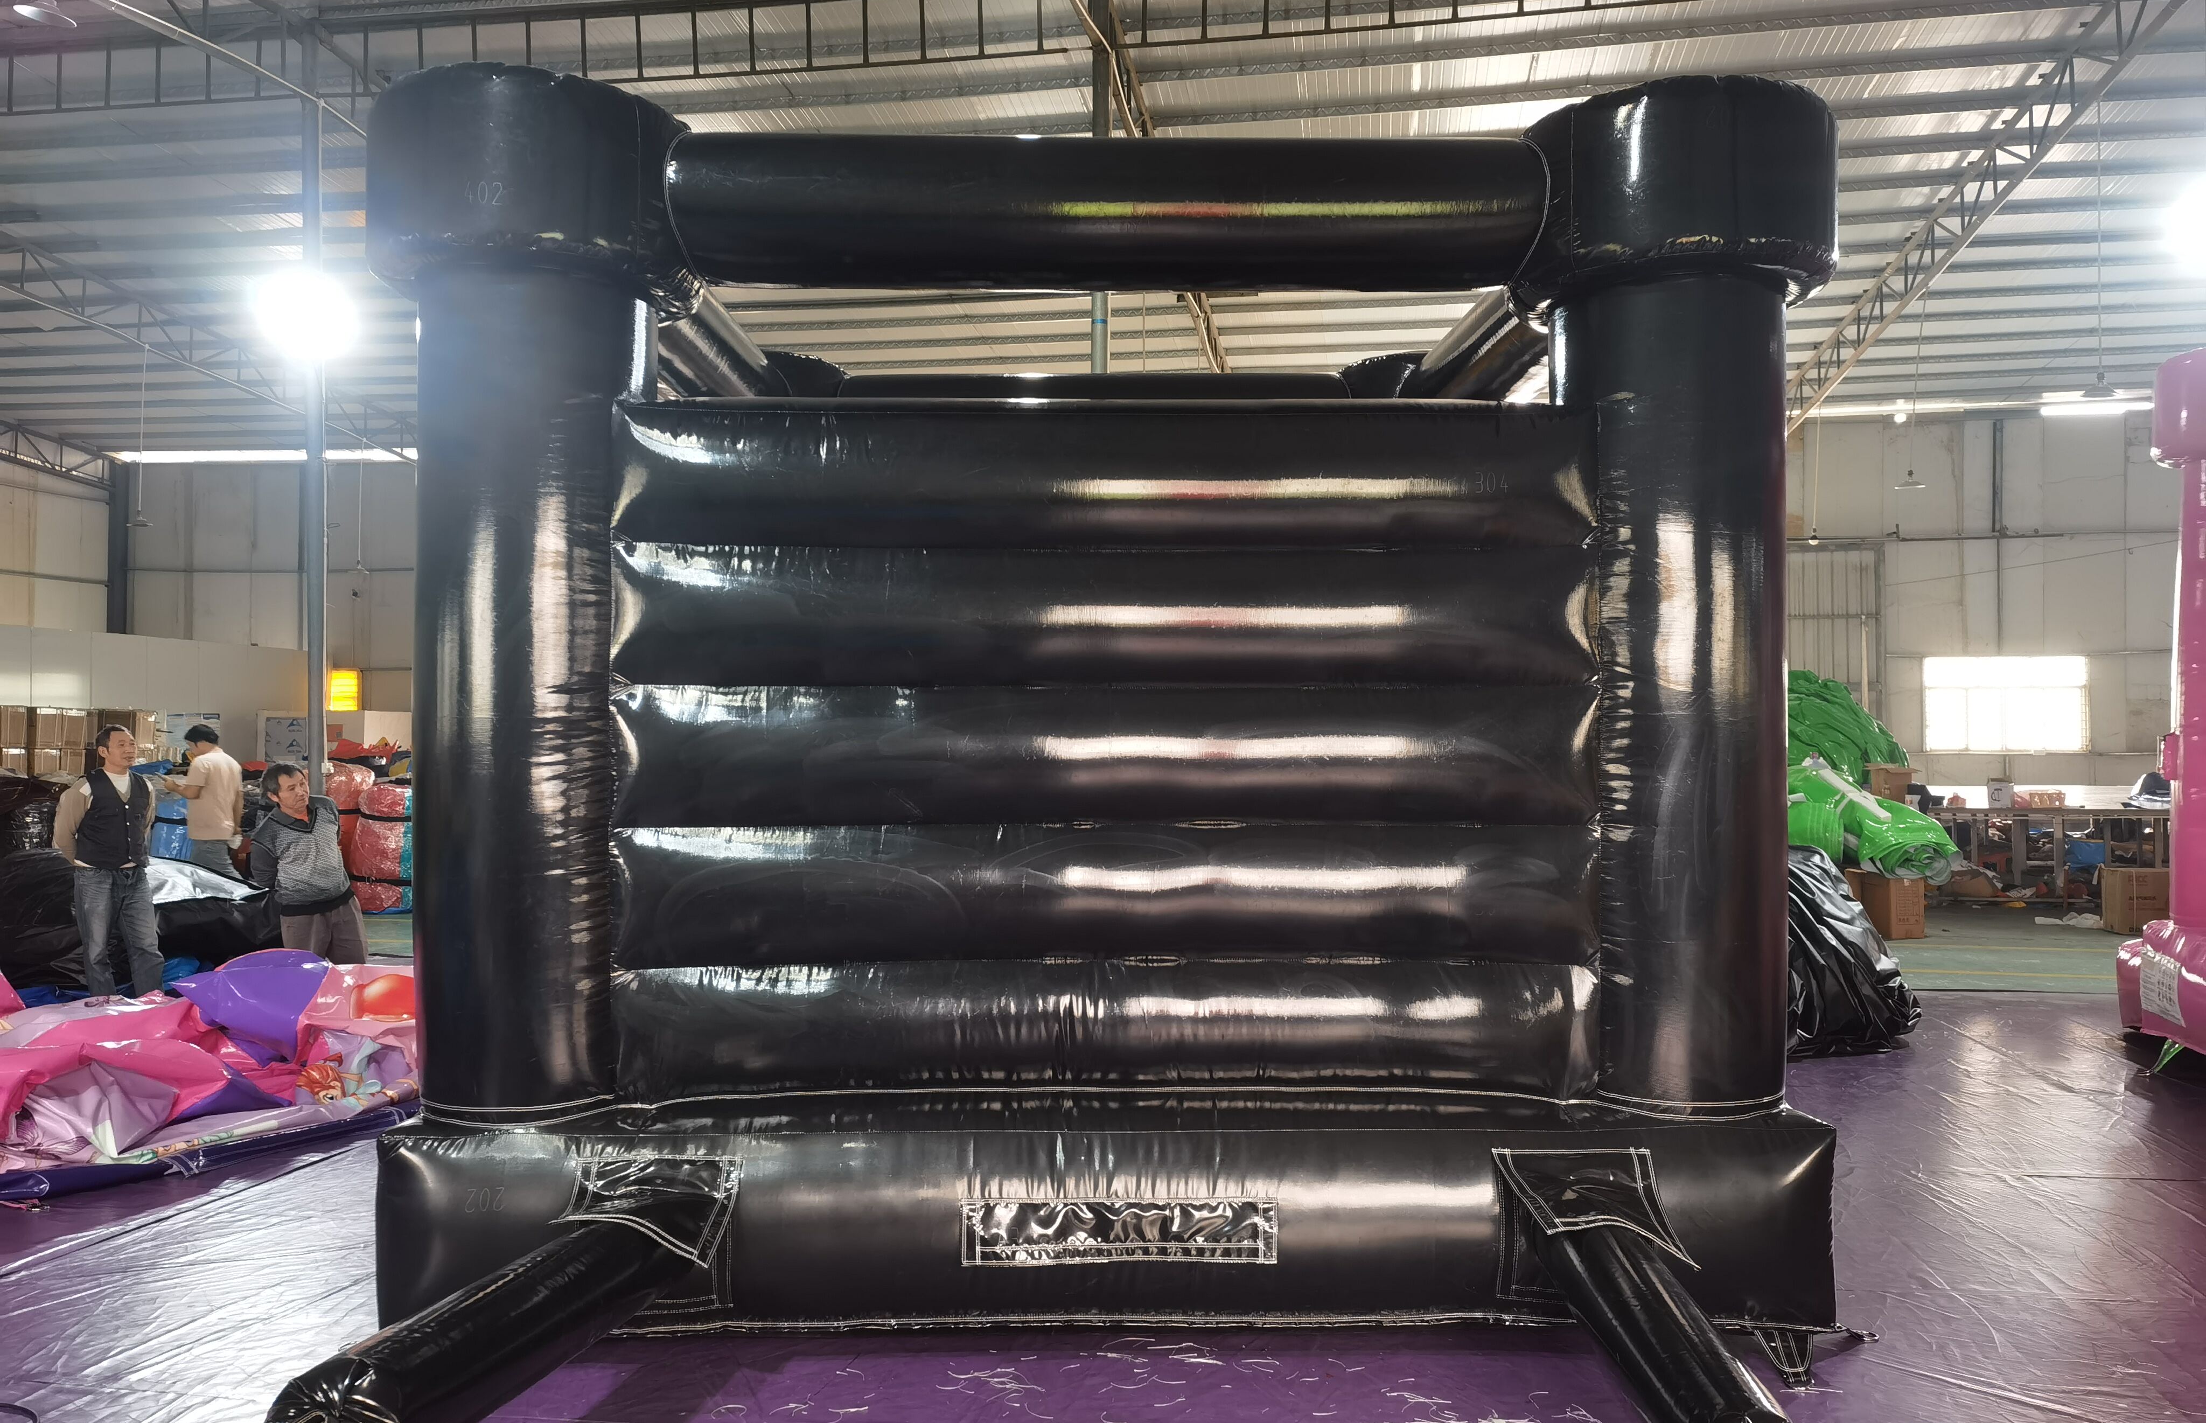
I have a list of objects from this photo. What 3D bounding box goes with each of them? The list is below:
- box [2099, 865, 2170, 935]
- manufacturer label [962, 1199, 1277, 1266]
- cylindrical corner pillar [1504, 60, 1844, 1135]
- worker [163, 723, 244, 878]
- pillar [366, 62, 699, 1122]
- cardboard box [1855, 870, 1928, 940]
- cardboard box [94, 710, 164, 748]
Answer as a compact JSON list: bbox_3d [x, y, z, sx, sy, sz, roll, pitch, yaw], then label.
[{"bbox_3d":[8.050,1.465,13.350,0.460,0.490,0.380,0,0,7],"label":"box"},{"bbox_3d":[0.044,1.413,4.670,0.850,0.185,0.020,0,0,0],"label":"manufacturer label"},{"bbox_3d":[1.690,-0.300,5.150,0.910,2.870,0.910,0,0,0],"label":"cylindrical corner pillar"},{"bbox_3d":[-6.030,0.900,11.500,0.460,1.650,0.500,0,0,22],"label":"worker"},{"bbox_3d":[-1.655,-0.305,5.080,0.920,2.880,0.920,0,0,0],"label":"pillar"},{"bbox_3d":[6.100,1.490,13.200,0.310,0.440,0.420,0,0,-3],"label":"cardboard box"},{"bbox_3d":[-8.341,0.155,14.700,0.420,0.340,0.380,0,0,6],"label":"cardboard box"}]

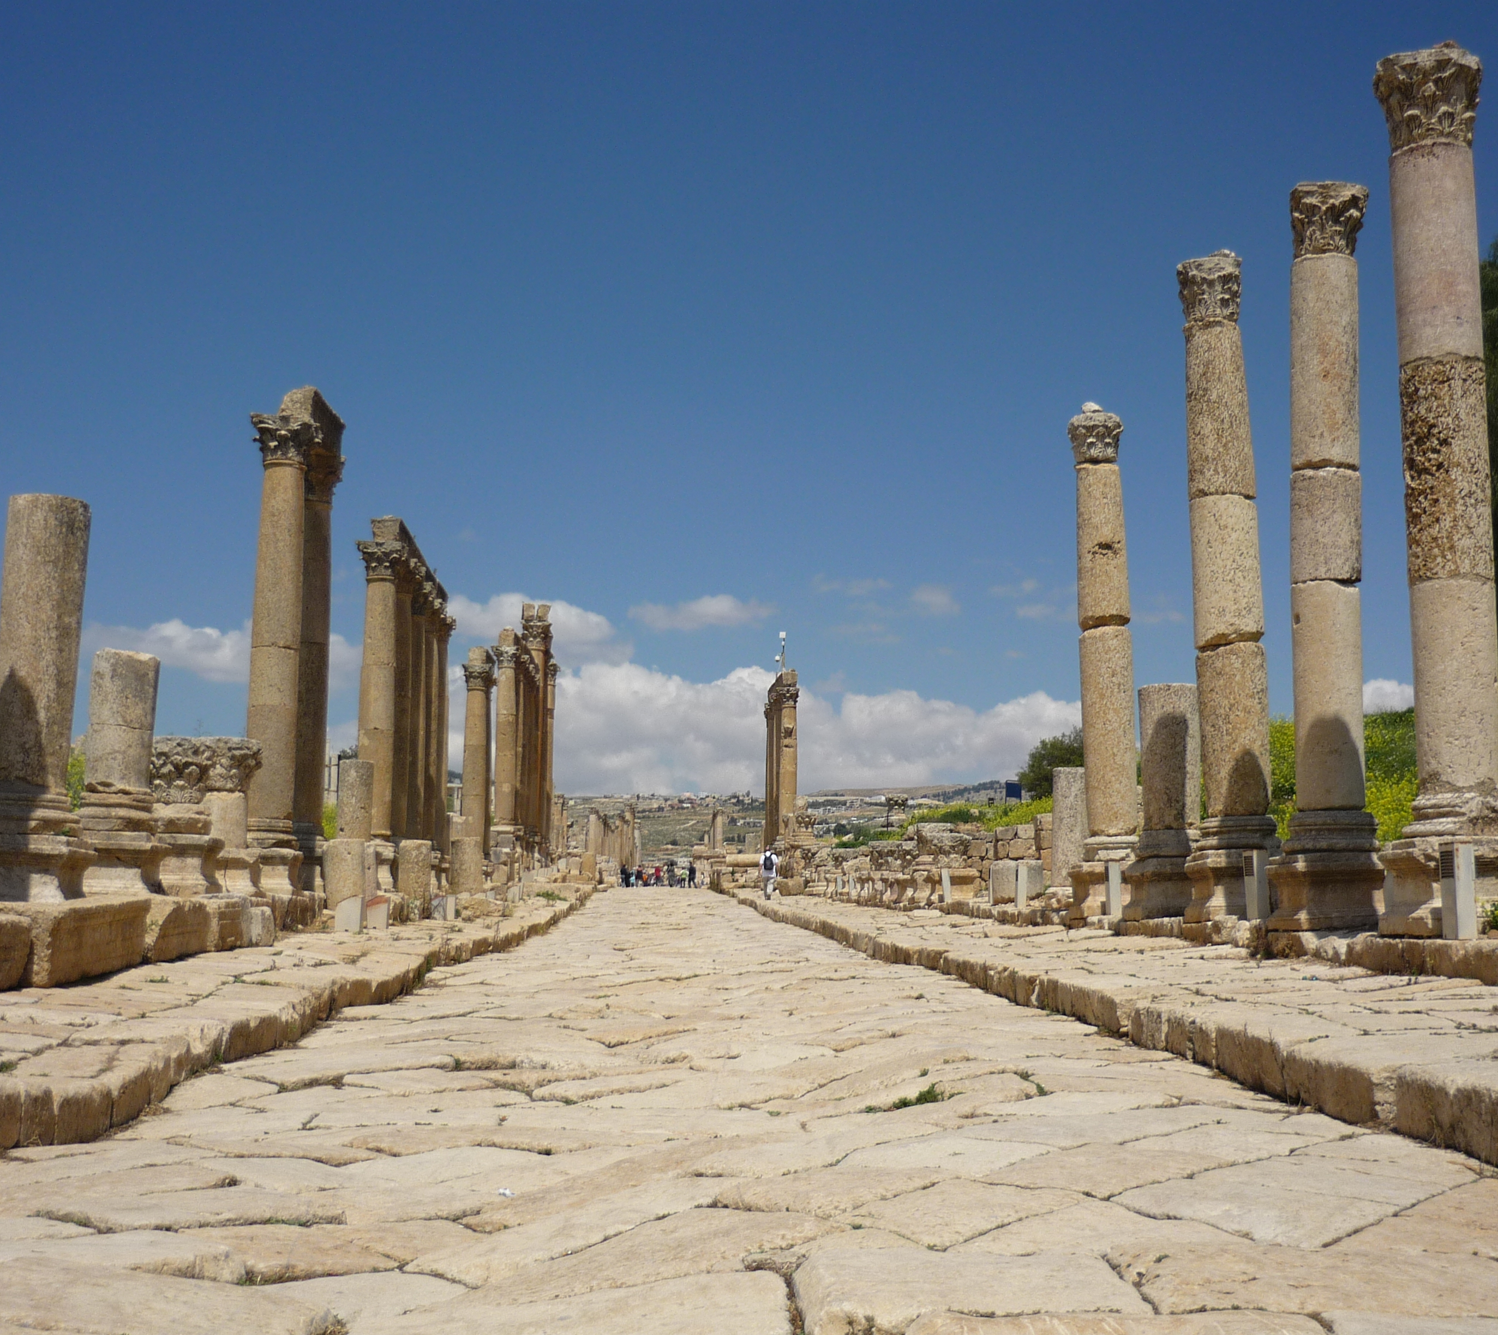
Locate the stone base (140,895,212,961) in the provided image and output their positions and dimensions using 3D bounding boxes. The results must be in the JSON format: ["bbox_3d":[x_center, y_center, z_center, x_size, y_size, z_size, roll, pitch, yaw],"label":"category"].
[{"bbox_3d":[-7.527,3.318,24.923,0.650,0.750,3.000,0,-6,-3],"label":"stone base"}]

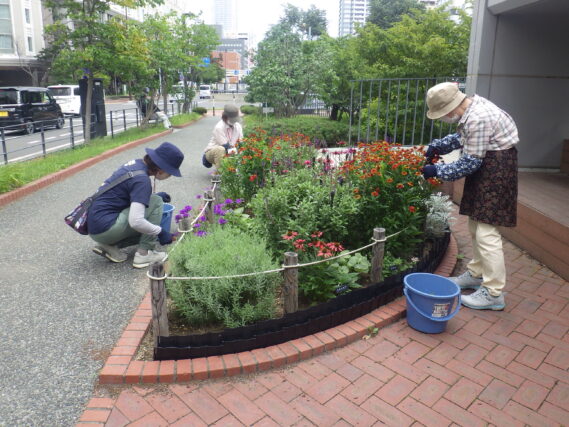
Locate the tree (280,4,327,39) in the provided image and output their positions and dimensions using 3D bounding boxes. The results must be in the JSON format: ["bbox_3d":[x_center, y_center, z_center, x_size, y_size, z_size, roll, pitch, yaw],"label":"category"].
[{"bbox_3d":[1.642,-14.690,42.000,4.600,9.000,4.600,2,15,0],"label":"tree"}]

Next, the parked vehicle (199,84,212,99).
[{"bbox_3d":[-10.641,-16.392,62.000,1.500,1.900,3.400,-1,15,-10],"label":"parked vehicle"}]

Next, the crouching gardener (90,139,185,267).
[{"bbox_3d":[-1.172,-0.069,3.550,0.780,0.850,0.520,-3,16,-17],"label":"crouching gardener"}]

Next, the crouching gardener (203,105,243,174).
[{"bbox_3d":[-0.954,-1.157,7.200,0.520,0.930,0.720,-13,21,-43],"label":"crouching gardener"}]

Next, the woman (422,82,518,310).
[{"bbox_3d":[1.218,-0.145,3.030,0.660,1.360,0.520,7,16,19],"label":"woman"}]

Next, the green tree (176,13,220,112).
[{"bbox_3d":[-4.250,-7.053,21.500,2.400,4.600,2.400,2,15,0],"label":"green tree"}]

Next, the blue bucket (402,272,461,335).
[{"bbox_3d":[0.856,0.524,2.680,0.320,0.275,0.320,2,15,0],"label":"blue bucket"}]

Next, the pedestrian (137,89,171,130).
[{"bbox_3d":[-3.870,-3.073,13.600,0.850,1.280,0.500,3,15,5],"label":"pedestrian"}]

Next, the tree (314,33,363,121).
[{"bbox_3d":[2.405,-6.057,20.500,2.400,3.800,2.400,2,15,0],"label":"tree"}]

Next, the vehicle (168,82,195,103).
[{"bbox_3d":[-10.689,-12.514,48.000,1.550,1.800,3.600,1,15,-5],"label":"vehicle"}]

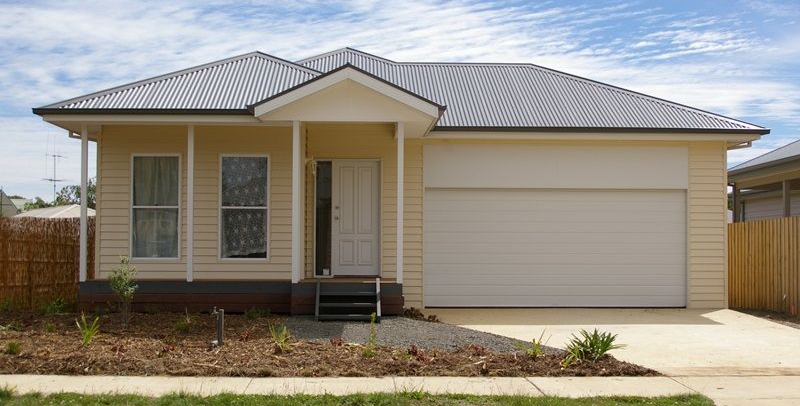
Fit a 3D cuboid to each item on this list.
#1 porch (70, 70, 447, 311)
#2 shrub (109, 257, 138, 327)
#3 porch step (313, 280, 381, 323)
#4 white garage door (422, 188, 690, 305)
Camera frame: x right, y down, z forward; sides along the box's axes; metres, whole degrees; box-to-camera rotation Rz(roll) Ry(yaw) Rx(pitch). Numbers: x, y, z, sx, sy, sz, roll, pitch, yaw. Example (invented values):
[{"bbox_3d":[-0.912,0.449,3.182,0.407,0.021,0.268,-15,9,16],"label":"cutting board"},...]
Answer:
[{"bbox_3d":[-2.375,-0.137,17.574,5.800,3.880,2.420,0,-2,-2],"label":"porch"},{"bbox_3d":[-3.940,1.259,15.216,0.428,1.020,0.428,0,-2,-2],"label":"shrub"},{"bbox_3d":[-0.769,1.486,16.199,0.990,0.590,0.750,0,-2,-2],"label":"porch step"},{"bbox_3d":[2.775,0.829,19.045,4.700,2.090,0.120,0,-2,-2],"label":"white garage door"}]

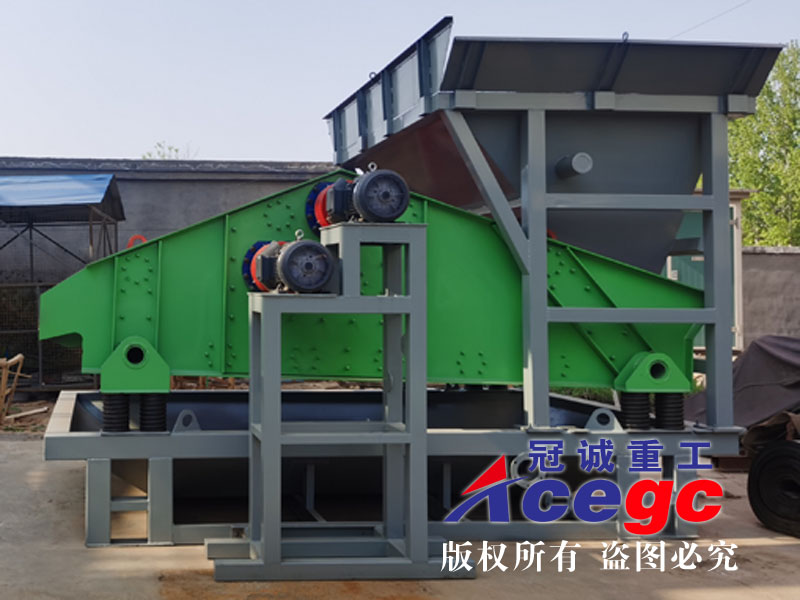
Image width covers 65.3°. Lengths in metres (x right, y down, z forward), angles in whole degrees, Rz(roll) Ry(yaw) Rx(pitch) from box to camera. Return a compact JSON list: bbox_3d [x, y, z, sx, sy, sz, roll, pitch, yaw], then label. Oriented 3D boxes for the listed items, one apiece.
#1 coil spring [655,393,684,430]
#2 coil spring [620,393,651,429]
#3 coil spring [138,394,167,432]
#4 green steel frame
[{"bbox_3d":[1.844,0.763,4.270,0.187,0.260,0.187,0,2,-3],"label":"coil spring"},{"bbox_3d":[1.610,0.763,4.270,0.187,0.260,0.187,0,2,-3],"label":"coil spring"},{"bbox_3d":[-1.643,0.751,4.150,0.180,0.260,0.180,0,2,-3],"label":"coil spring"},{"bbox_3d":[-0.220,-0.150,4.850,4.450,1.480,1.500,0,2,-3],"label":"green steel frame"}]

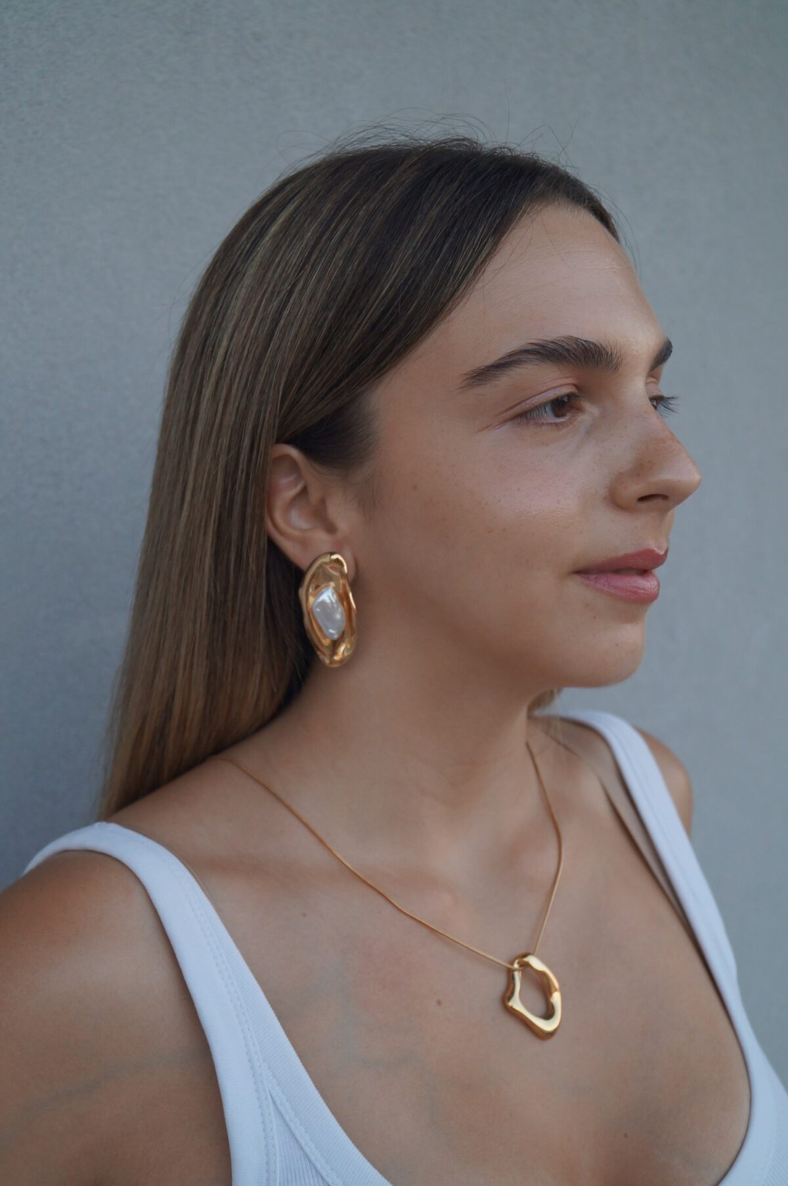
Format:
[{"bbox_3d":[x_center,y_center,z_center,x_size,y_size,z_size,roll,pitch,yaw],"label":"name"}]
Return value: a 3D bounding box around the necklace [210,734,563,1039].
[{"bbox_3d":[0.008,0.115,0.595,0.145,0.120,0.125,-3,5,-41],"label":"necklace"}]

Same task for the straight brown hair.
[{"bbox_3d":[-0.010,-0.045,0.622,0.245,0.315,0.180,3,5,36],"label":"straight brown hair"}]

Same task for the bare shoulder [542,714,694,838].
[{"bbox_3d":[0.115,0.092,0.692,0.120,0.080,0.090,-4,5,-42],"label":"bare shoulder"}]

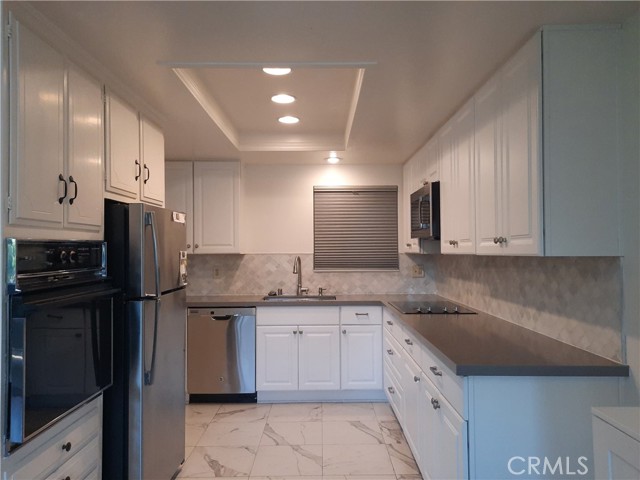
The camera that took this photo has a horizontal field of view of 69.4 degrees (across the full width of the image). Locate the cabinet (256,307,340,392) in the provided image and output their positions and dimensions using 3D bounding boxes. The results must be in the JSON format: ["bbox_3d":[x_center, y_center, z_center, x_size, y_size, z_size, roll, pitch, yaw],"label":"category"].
[{"bbox_3d":[-0.190,0.979,4.417,0.750,0.760,0.600,0,-1,0],"label":"cabinet"}]

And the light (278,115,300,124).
[{"bbox_3d":[-0.252,-0.981,3.784,0.170,0.030,0.170,0,-1,0],"label":"light"}]

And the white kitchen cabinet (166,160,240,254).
[{"bbox_3d":[-1.207,-0.309,4.605,0.874,0.895,0.319,0,-1,0],"label":"white kitchen cabinet"}]

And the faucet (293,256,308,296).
[{"bbox_3d":[-0.187,0.359,4.525,0.145,0.394,0.230,0,-1,10],"label":"faucet"}]

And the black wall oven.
[{"bbox_3d":[-1.228,0.352,1.818,0.600,0.695,0.680,0,-1,0],"label":"black wall oven"}]

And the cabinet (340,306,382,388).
[{"bbox_3d":[0.374,0.974,4.422,0.375,0.755,0.608,0,-1,0],"label":"cabinet"}]

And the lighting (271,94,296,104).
[{"bbox_3d":[-0.255,-0.982,3.232,0.180,0.030,0.180,0,-1,0],"label":"lighting"}]

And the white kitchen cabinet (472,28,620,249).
[{"bbox_3d":[1.028,-0.383,2.201,0.309,0.913,0.788,0,-1,0],"label":"white kitchen cabinet"}]

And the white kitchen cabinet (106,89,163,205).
[{"bbox_3d":[-1.356,-0.481,2.735,0.575,0.578,0.899,0,-1,0],"label":"white kitchen cabinet"}]

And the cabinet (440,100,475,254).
[{"bbox_3d":[1.045,-0.363,3.031,0.315,0.914,0.755,0,-1,0],"label":"cabinet"}]

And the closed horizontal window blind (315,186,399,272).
[{"bbox_3d":[0.371,-0.110,4.721,0.851,0.859,0.060,0,-1,0],"label":"closed horizontal window blind"}]

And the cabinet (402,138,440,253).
[{"bbox_3d":[1.045,-0.339,4.087,0.315,0.914,1.358,0,-1,0],"label":"cabinet"}]

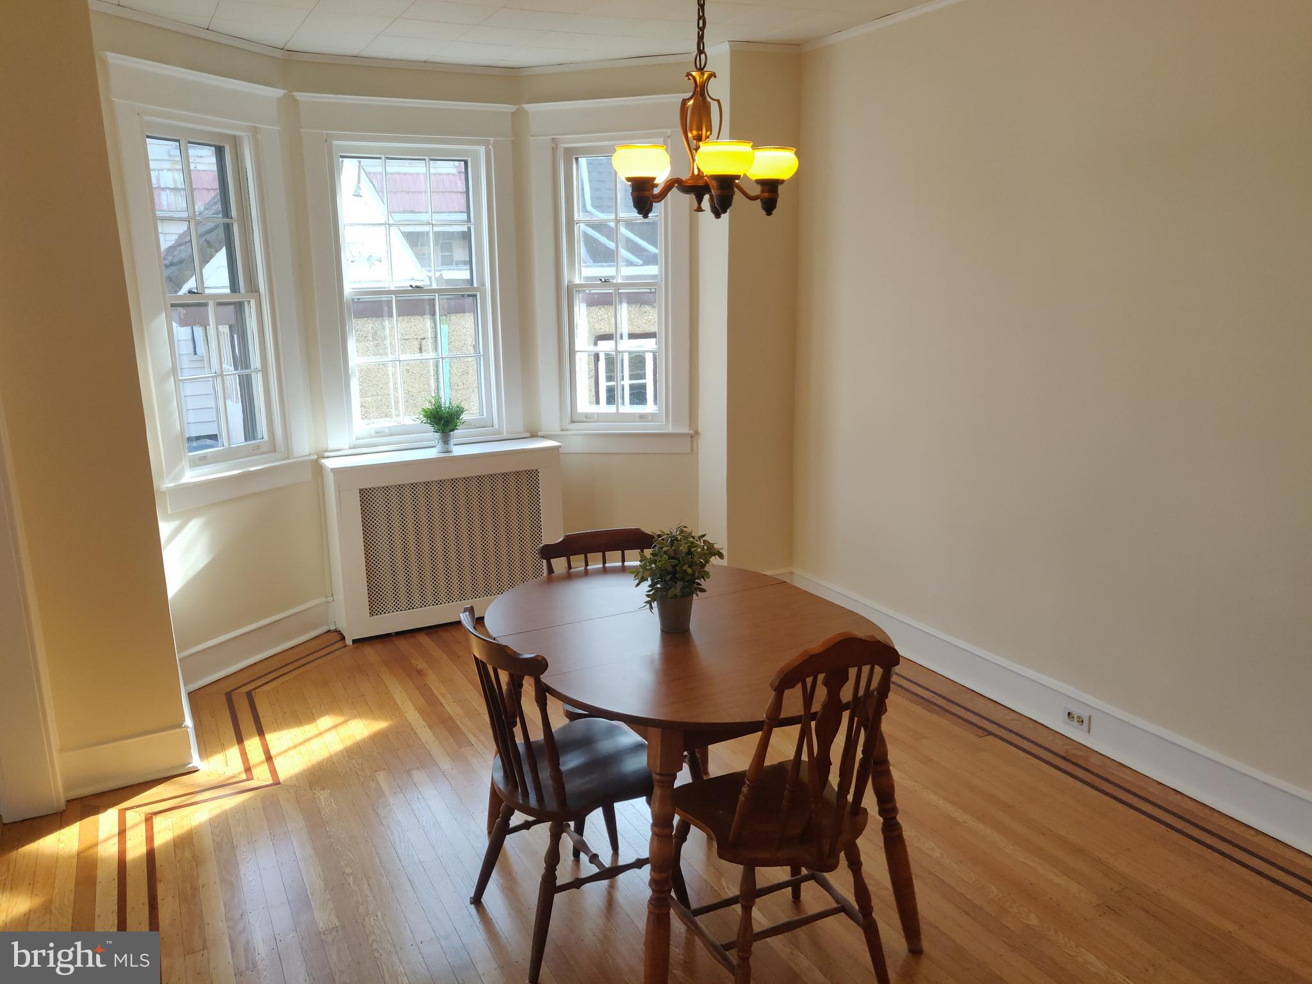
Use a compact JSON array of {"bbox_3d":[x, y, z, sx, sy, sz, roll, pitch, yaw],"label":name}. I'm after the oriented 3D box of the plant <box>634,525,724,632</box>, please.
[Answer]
[{"bbox_3d":[0.056,0.219,2.385,0.230,0.270,0.220,-1,13,0],"label":"plant"}]

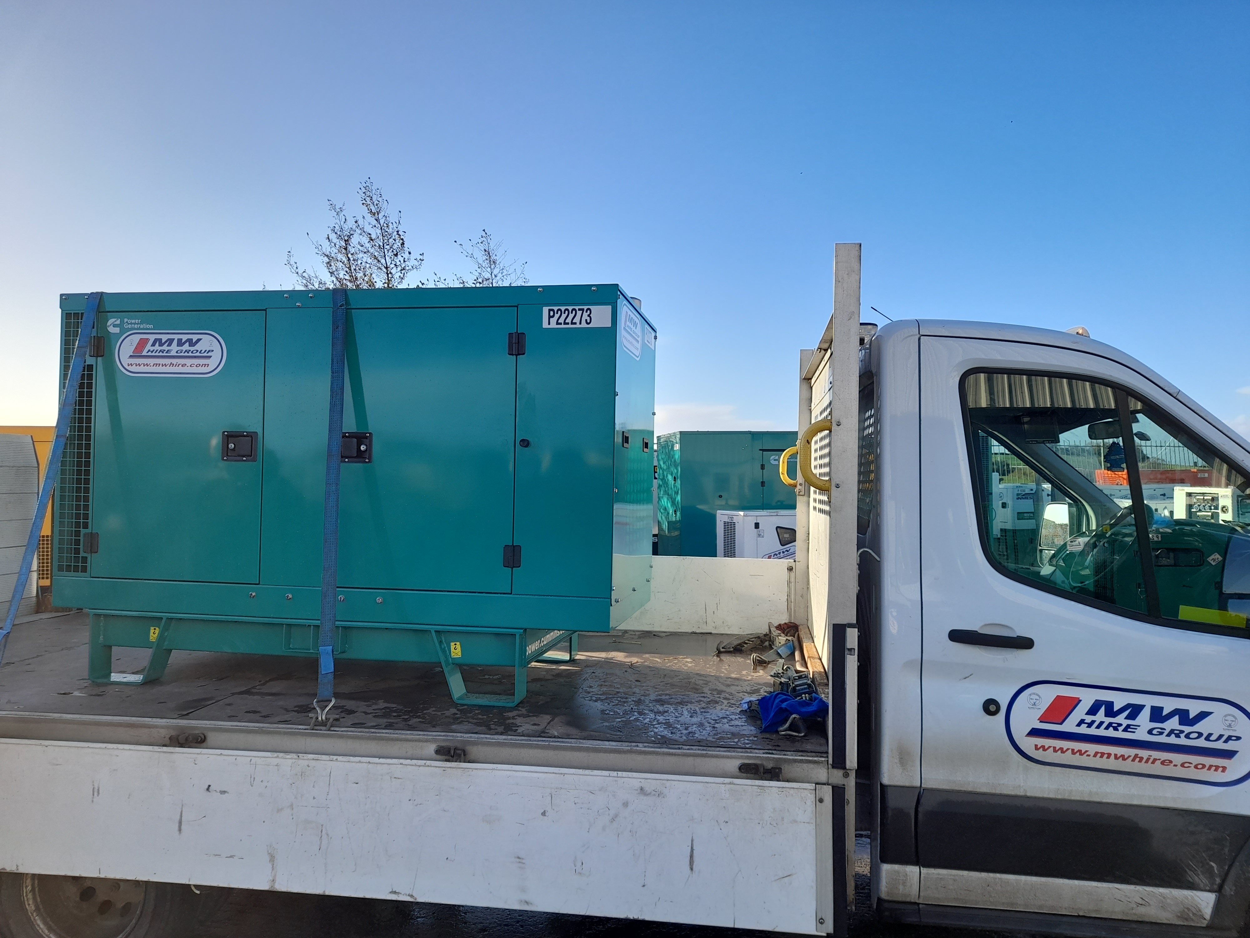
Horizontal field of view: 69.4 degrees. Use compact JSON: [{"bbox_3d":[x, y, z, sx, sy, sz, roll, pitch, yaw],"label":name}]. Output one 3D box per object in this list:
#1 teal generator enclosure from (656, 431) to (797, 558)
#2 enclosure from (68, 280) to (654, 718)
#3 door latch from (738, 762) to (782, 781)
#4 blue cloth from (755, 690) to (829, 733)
[{"bbox_3d":[2.300,0.770,10.450,3.670,2.300,1.070,0,-1,-11],"label":"teal generator enclosure"},{"bbox_3d":[-0.998,0.090,3.629,2.115,1.424,0.924,1,-1,10],"label":"enclosure"},{"bbox_3d":[0.383,0.859,2.566,0.125,0.044,0.035,1,-1,10],"label":"door latch"},{"bbox_3d":[0.541,0.775,2.887,0.222,0.085,0.205,1,-1,10],"label":"blue cloth"}]

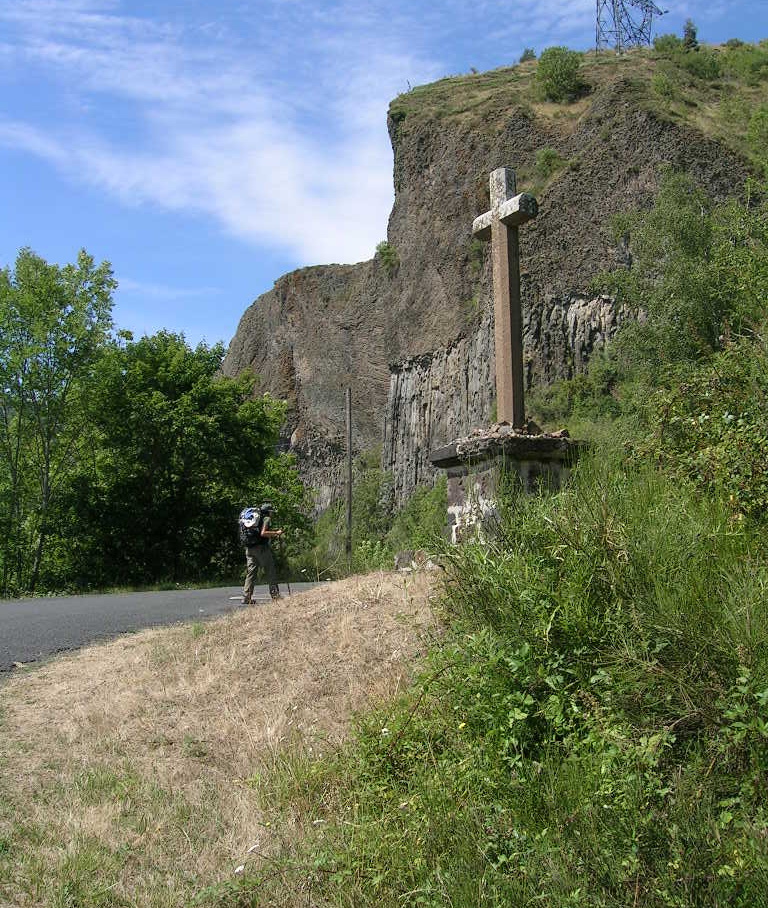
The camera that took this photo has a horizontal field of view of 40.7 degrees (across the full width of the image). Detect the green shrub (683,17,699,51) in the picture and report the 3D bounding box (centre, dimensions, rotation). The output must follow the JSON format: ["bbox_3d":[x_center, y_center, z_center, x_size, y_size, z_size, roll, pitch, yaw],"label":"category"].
[{"bbox_3d":[71.637,-98.282,242.000,3.700,8.300,3.700,0,-10,0],"label":"green shrub"}]

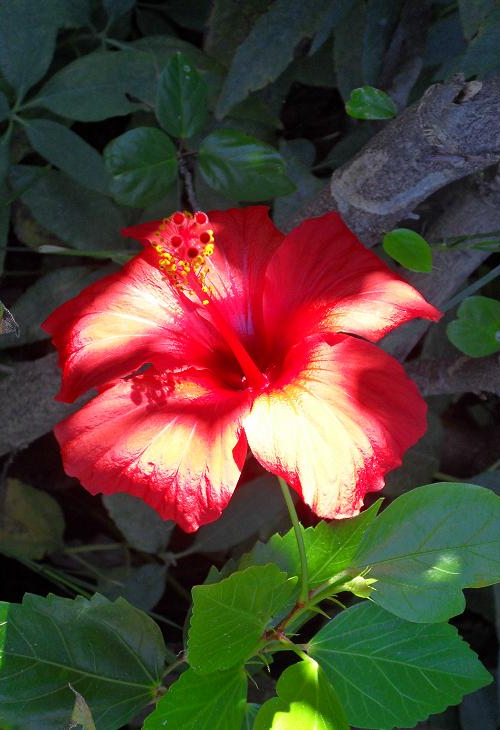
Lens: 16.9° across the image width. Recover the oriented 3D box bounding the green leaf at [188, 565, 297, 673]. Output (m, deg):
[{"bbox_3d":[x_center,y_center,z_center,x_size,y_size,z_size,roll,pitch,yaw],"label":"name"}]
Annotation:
[{"bbox_3d":[-0.003,0.088,0.585,0.031,0.014,0.035,28,70,4],"label":"green leaf"}]

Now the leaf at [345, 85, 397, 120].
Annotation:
[{"bbox_3d":[0.049,-0.106,0.680,0.021,0.007,0.014,10,69,4],"label":"leaf"}]

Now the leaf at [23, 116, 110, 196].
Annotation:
[{"bbox_3d":[-0.074,-0.085,0.690,0.050,0.010,0.019,38,75,12],"label":"leaf"}]

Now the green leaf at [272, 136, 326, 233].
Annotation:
[{"bbox_3d":[0.021,-0.074,0.700,0.022,0.010,0.043,8,71,3],"label":"green leaf"}]

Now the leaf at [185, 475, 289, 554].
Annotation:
[{"bbox_3d":[-0.004,0.059,0.660,0.049,0.010,0.027,-39,73,-14],"label":"leaf"}]

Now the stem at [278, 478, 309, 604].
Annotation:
[{"bbox_3d":[0.015,0.063,0.606,0.006,0.009,0.048,-11,75,0],"label":"stem"}]

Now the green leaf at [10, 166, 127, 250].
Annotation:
[{"bbox_3d":[-0.075,-0.065,0.700,0.059,0.010,0.028,33,74,11],"label":"green leaf"}]

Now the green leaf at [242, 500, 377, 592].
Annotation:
[{"bbox_3d":[0.023,0.064,0.605,0.037,0.014,0.043,38,71,15],"label":"green leaf"}]

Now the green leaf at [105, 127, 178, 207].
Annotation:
[{"bbox_3d":[-0.042,-0.075,0.645,0.030,0.010,0.031,-15,71,-5],"label":"green leaf"}]

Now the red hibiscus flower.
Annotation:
[{"bbox_3d":[-0.002,0.001,0.575,0.130,0.068,0.114,0,60,12],"label":"red hibiscus flower"}]

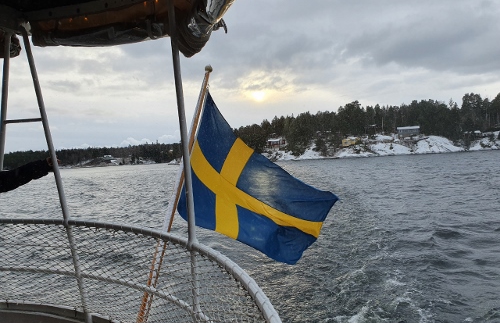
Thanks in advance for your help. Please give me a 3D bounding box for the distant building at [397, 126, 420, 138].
[{"bbox_3d":[83.460,-15.350,198.000,12.500,6.000,7.500,-2,1,18],"label":"distant building"}]

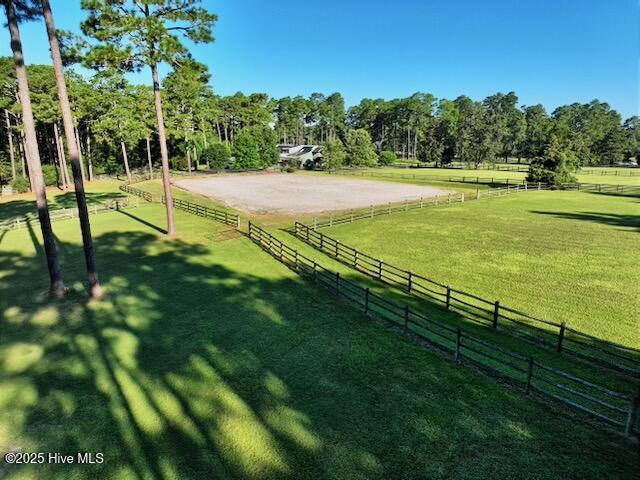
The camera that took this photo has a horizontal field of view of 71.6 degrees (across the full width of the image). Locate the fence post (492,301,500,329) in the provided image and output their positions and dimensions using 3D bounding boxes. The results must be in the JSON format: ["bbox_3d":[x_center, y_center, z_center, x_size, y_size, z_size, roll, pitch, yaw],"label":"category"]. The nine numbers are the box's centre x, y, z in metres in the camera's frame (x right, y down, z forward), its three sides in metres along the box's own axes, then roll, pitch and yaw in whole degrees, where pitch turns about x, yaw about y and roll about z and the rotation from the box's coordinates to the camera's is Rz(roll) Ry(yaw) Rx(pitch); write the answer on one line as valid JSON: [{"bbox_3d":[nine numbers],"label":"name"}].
[{"bbox_3d":[7.610,3.241,19.113,0.130,1.156,0.130,-7,13,-32],"label":"fence post"}]

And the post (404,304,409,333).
[{"bbox_3d":[3.587,3.344,18.415,0.130,1.200,0.130,-6,13,-29],"label":"post"}]

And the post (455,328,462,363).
[{"bbox_3d":[5.029,3.817,16.058,0.130,1.250,0.130,-7,13,-32],"label":"post"}]

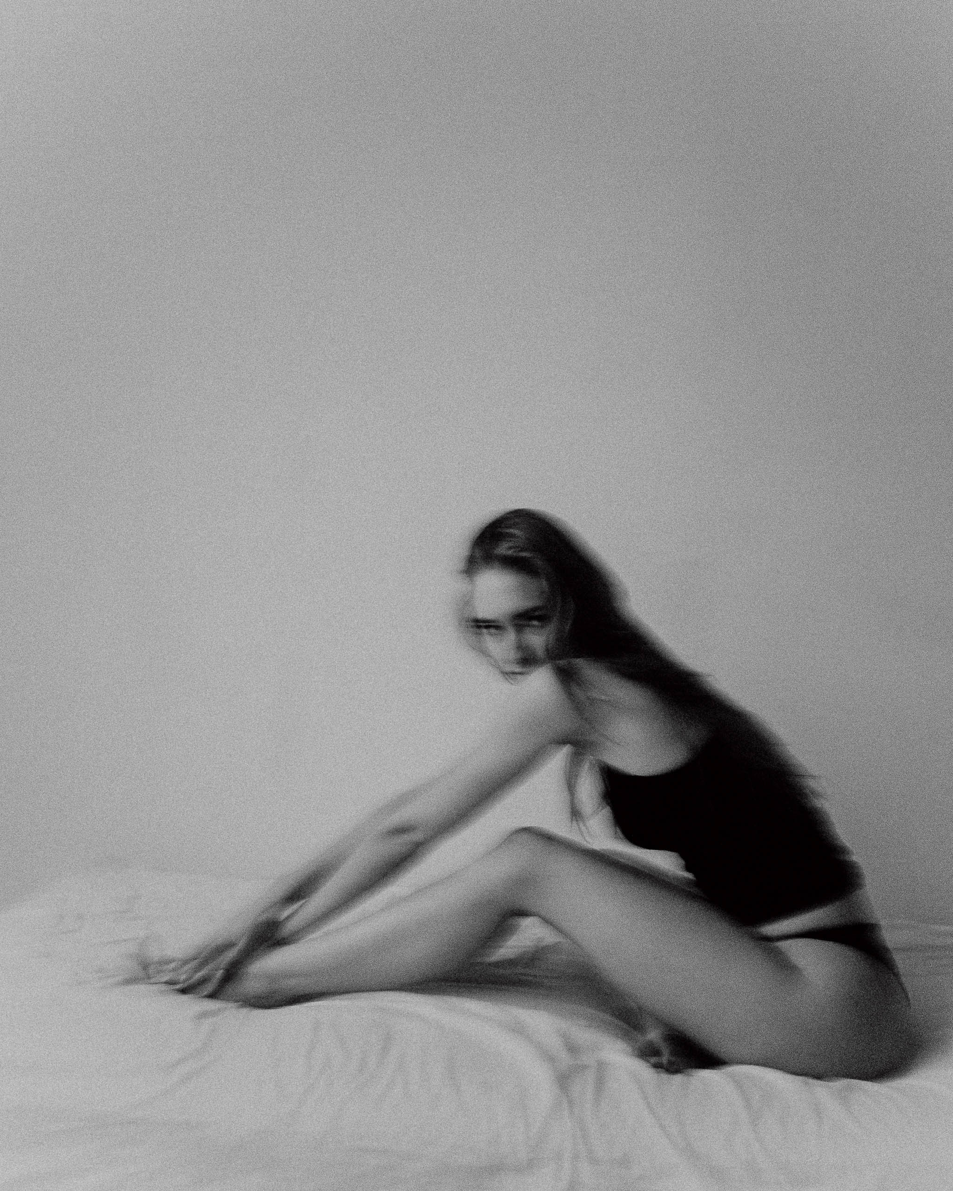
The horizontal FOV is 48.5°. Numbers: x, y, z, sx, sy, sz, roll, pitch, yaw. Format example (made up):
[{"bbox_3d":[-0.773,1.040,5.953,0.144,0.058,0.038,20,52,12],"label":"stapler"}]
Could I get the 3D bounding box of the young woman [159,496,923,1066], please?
[{"bbox_3d":[0.060,0.242,1.610,1.070,0.720,0.500,0,2,12],"label":"young woman"}]

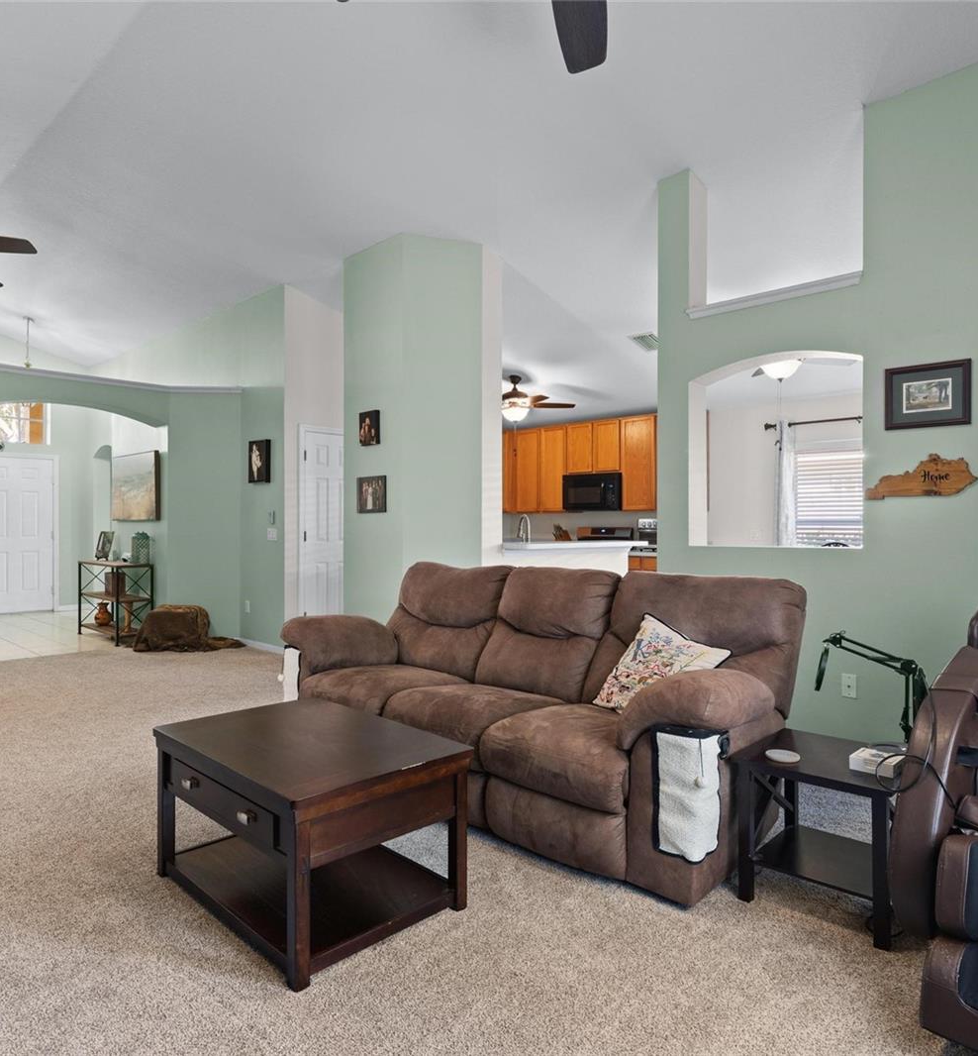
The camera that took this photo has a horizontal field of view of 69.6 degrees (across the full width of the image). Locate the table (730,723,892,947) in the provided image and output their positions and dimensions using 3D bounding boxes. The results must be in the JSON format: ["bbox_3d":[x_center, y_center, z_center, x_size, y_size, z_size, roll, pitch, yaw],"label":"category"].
[{"bbox_3d":[1.104,0.958,2.269,0.450,0.445,0.460,0,0,41],"label":"table"}]

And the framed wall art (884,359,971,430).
[{"bbox_3d":[2.171,-0.648,3.487,0.370,0.315,0.025,0,0,42],"label":"framed wall art"}]

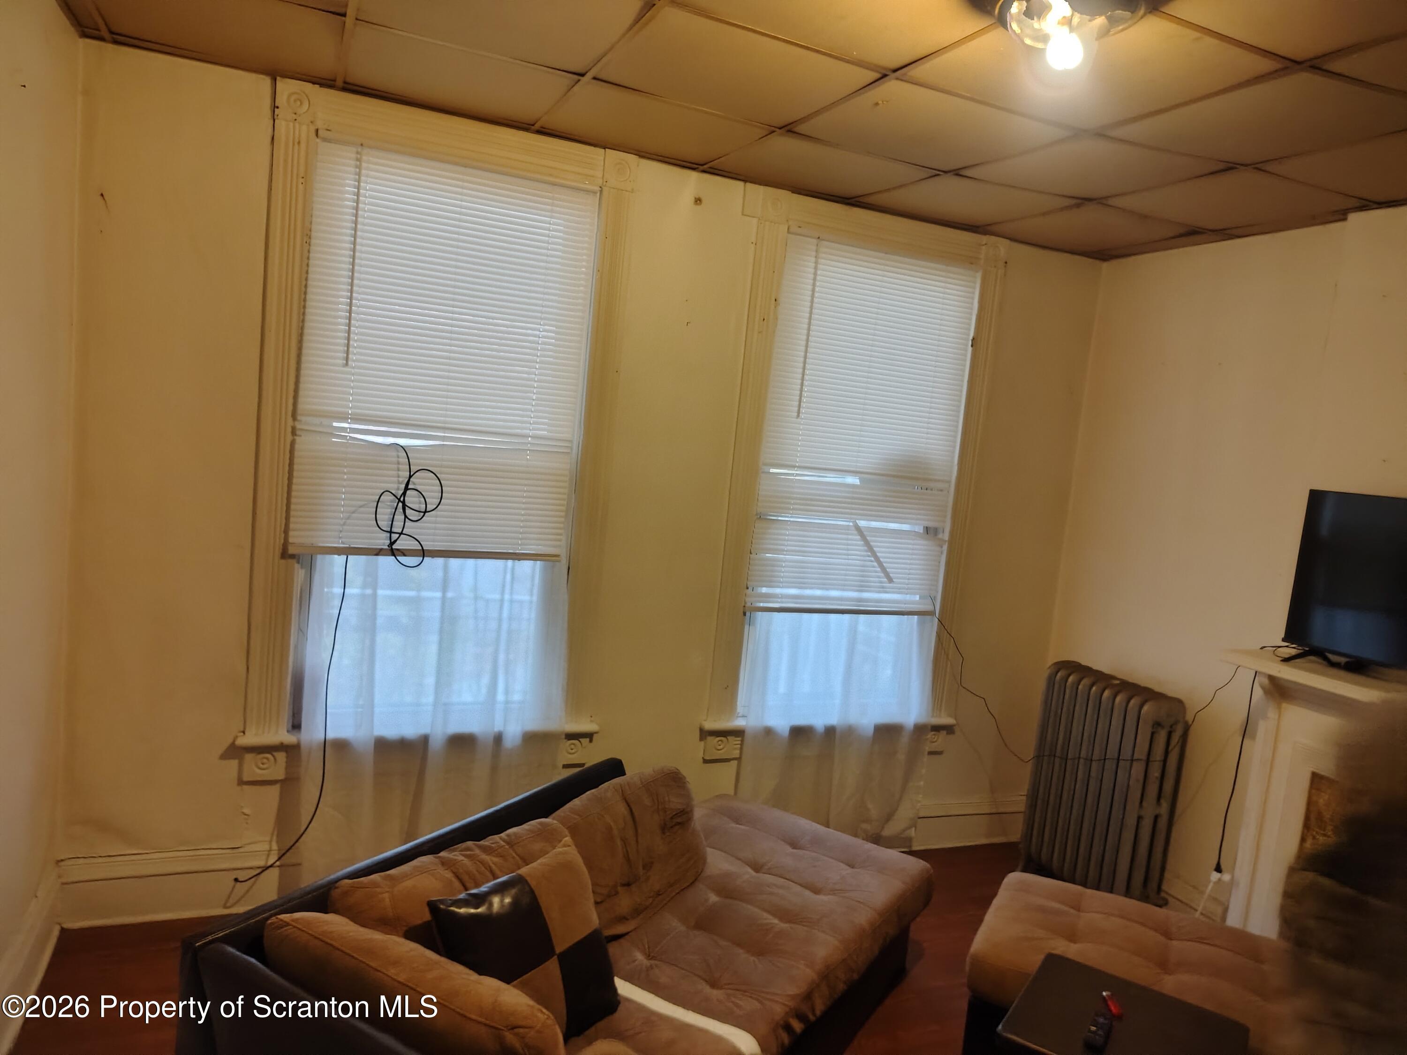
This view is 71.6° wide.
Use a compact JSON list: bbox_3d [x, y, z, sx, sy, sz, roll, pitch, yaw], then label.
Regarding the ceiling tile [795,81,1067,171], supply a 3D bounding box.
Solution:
[{"bbox_3d":[0.632,-1.127,2.769,0.600,0.018,0.600,3,7,-24],"label":"ceiling tile"}]

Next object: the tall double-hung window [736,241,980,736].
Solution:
[{"bbox_3d":[0.633,-0.158,3.940,0.920,1.910,0.120,3,7,-24],"label":"tall double-hung window"}]

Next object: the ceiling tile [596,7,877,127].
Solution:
[{"bbox_3d":[0.076,-1.176,2.523,0.600,0.018,0.600,3,7,-24],"label":"ceiling tile"}]

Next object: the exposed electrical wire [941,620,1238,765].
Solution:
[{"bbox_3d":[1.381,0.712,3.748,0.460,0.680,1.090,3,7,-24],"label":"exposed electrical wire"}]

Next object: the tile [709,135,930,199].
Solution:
[{"bbox_3d":[0.397,-1.219,3.317,0.600,0.018,0.600,3,7,-24],"label":"tile"}]

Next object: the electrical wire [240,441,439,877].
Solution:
[{"bbox_3d":[-1.171,0.447,3.170,0.570,1.470,0.100,3,7,-24],"label":"electrical wire"}]

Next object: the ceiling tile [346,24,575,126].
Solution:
[{"bbox_3d":[-0.717,-1.298,2.826,0.600,0.018,0.600,3,7,-24],"label":"ceiling tile"}]

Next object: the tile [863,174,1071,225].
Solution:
[{"bbox_3d":[0.956,-1.192,3.561,0.600,0.018,0.600,3,7,-24],"label":"tile"}]

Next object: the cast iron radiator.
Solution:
[{"bbox_3d":[1.597,1.050,3.958,0.200,0.910,0.560,3,7,-24],"label":"cast iron radiator"}]

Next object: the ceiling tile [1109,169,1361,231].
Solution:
[{"bbox_3d":[1.751,-1.090,3.256,0.600,0.018,0.600,3,7,-24],"label":"ceiling tile"}]

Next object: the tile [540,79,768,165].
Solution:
[{"bbox_3d":[-0.160,-1.259,3.072,0.600,0.018,0.600,3,7,-24],"label":"tile"}]

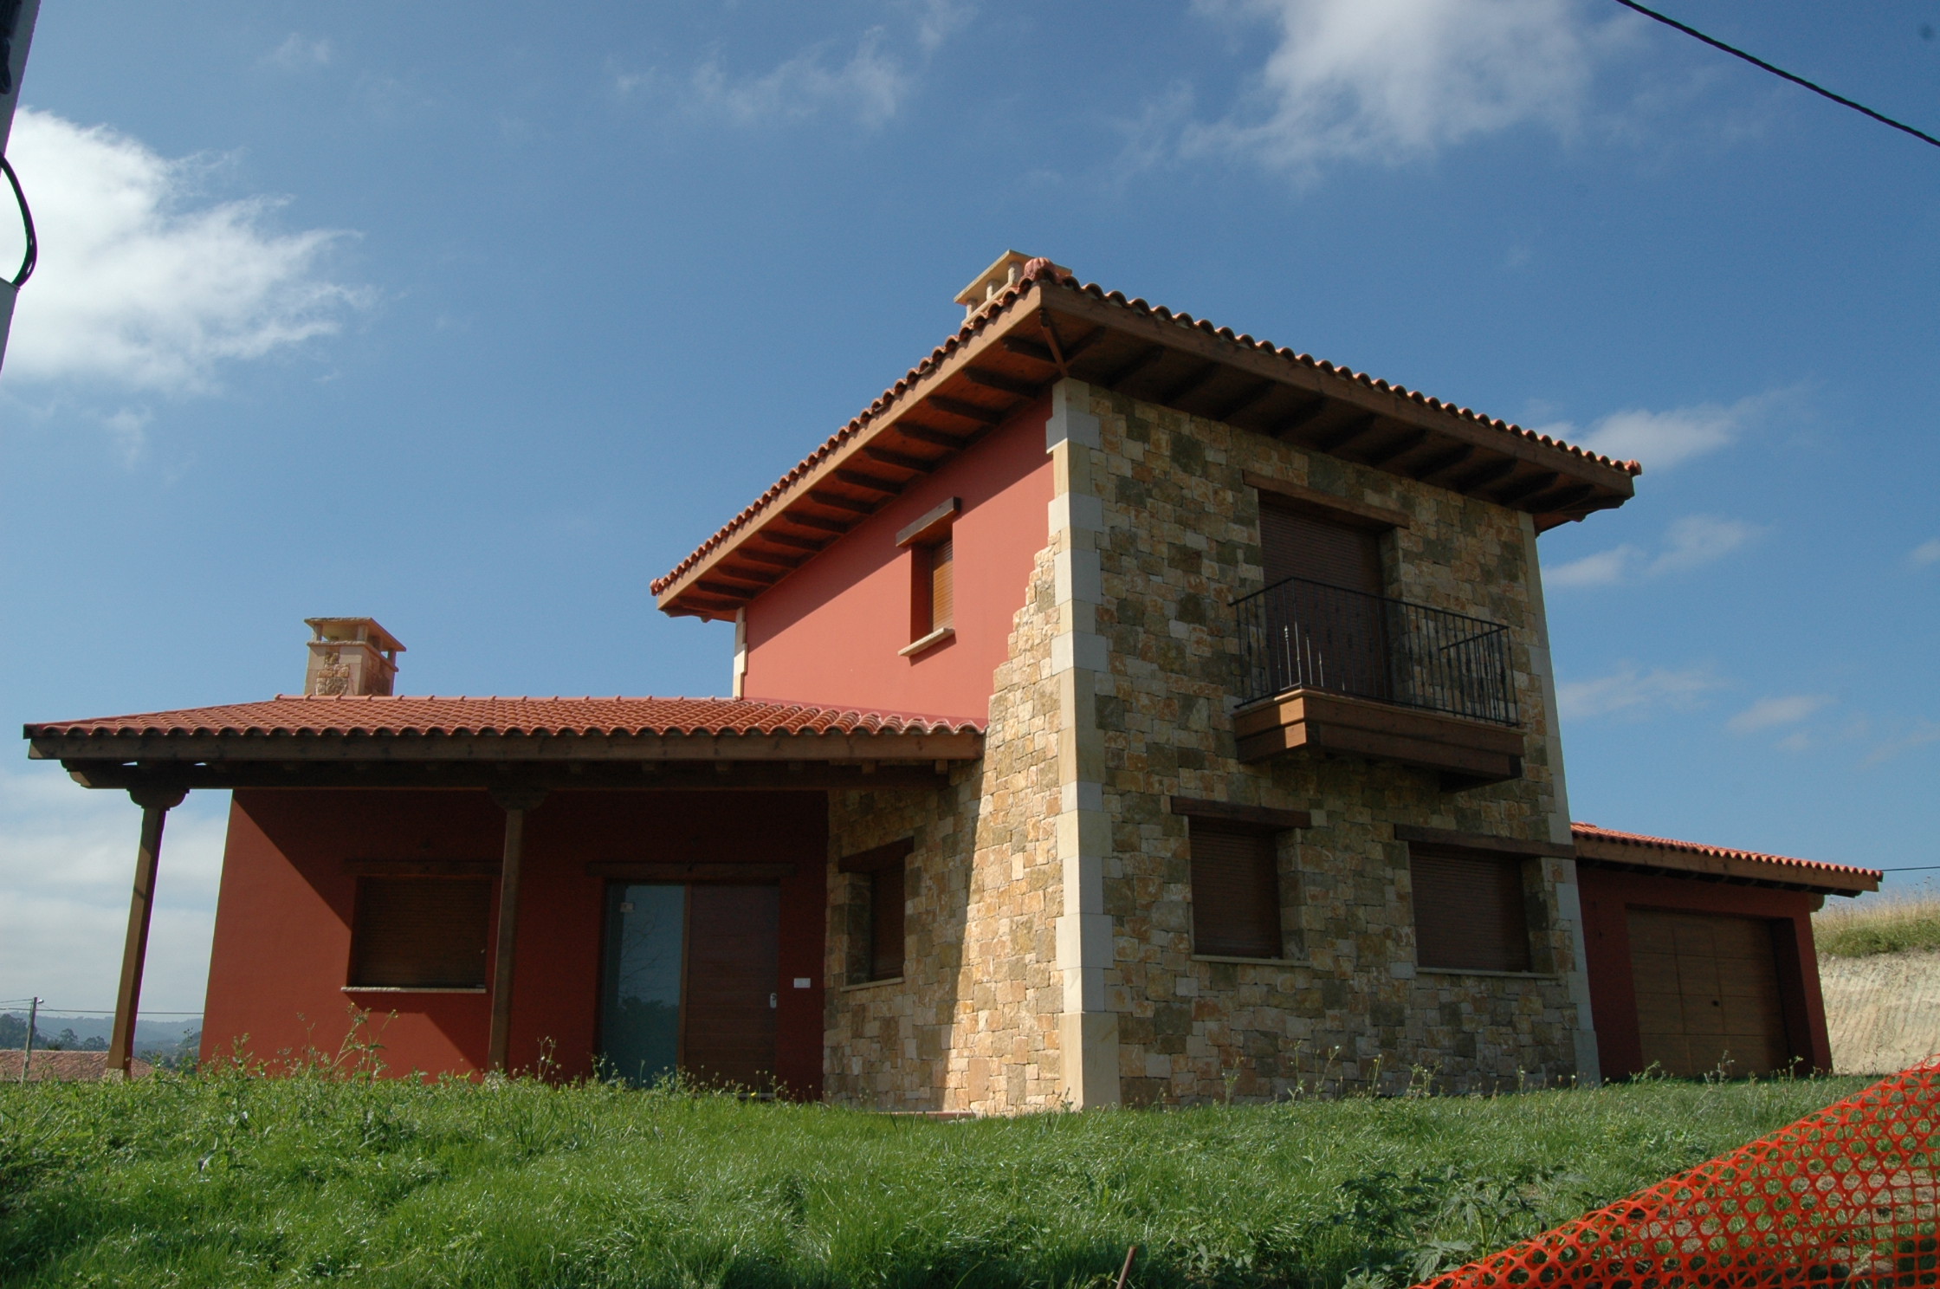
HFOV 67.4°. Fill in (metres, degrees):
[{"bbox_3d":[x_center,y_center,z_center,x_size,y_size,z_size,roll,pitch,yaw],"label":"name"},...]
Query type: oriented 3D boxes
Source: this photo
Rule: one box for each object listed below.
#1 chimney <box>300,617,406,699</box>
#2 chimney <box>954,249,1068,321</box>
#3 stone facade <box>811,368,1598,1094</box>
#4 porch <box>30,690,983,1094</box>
[{"bbox_3d":[-7.711,0.408,18.150,0.800,1.198,1.240,0,-17,-2],"label":"chimney"},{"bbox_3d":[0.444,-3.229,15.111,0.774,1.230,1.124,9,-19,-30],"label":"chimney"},{"bbox_3d":[2.199,1.539,14.716,5.904,5.883,4.505,9,-19,-30],"label":"stone facade"},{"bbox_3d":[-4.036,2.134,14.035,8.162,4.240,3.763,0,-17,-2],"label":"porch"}]

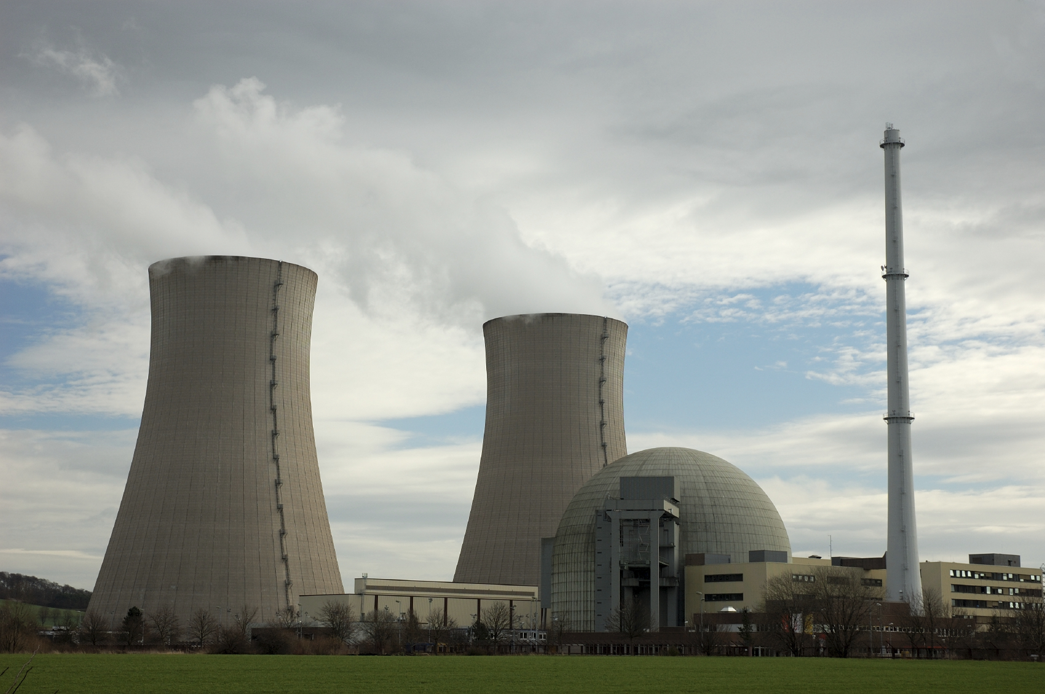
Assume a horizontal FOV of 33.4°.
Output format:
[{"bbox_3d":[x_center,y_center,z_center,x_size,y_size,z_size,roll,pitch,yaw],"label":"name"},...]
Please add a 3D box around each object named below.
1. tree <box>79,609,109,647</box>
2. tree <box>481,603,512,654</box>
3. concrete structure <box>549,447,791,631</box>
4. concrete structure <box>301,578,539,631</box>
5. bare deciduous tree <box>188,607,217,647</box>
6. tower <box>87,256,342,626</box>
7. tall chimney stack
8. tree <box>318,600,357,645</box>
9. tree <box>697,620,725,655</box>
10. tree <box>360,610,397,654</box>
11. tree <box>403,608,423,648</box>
[{"bbox_3d":[-114.070,75.500,463.700,8.200,10.900,8.200,1,-10,0],"label":"tree"},{"bbox_3d":[-5.070,54.910,337.580,5.900,10.400,5.900,1,-10,0],"label":"tree"},{"bbox_3d":[40.830,56.310,478.130,66.000,57.200,66.000,1,-10,0],"label":"concrete structure"},{"bbox_3d":[-31.010,87.310,559.110,78.000,22.500,30.000,8,-13,-37],"label":"concrete structure"},{"bbox_3d":[-83.430,73.500,453.970,7.520,10.720,7.520,2,-10,-10],"label":"bare deciduous tree"},{"bbox_3d":[-112.680,42.690,661.740,103.000,144.000,103.000,1,-10,0],"label":"tower"},{"bbox_3d":[106.160,10.630,490.590,10.300,151.810,10.300,-2,-10,12],"label":"tall chimney stack"},{"bbox_3d":[-43.580,65.470,409.760,9.050,11.770,9.050,2,-10,-6],"label":"tree"},{"bbox_3d":[32.160,50.190,297.870,4.700,6.800,4.700,1,-10,0],"label":"tree"},{"bbox_3d":[-32.470,63.740,389.780,8.250,10.110,8.250,1,-10,-5],"label":"tree"},{"bbox_3d":[-25.770,66.510,409.610,4.710,9.680,4.710,1,-10,-3],"label":"tree"}]

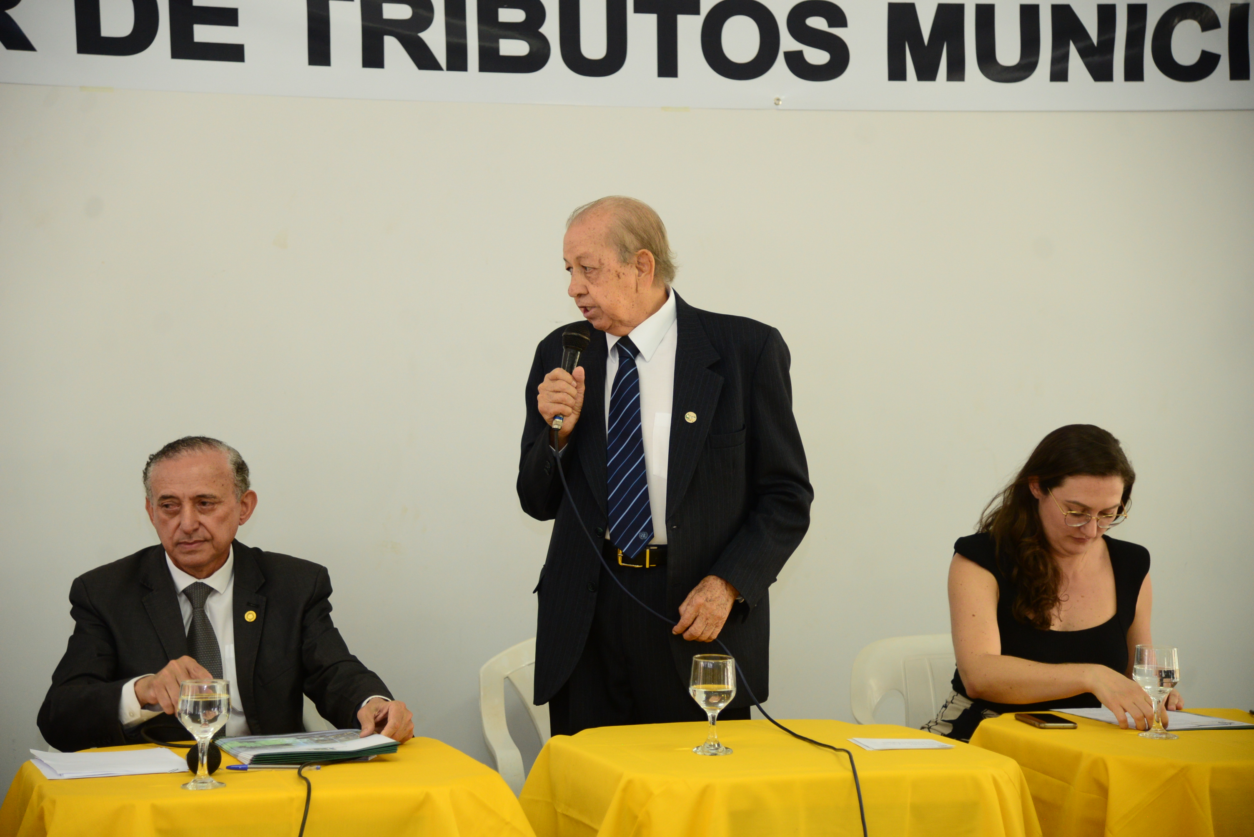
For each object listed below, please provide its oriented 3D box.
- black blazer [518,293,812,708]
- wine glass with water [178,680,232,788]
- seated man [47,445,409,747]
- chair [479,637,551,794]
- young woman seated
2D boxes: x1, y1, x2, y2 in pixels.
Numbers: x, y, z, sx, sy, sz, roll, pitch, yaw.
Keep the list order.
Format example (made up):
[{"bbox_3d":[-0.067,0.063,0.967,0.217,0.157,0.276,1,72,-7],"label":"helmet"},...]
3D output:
[{"bbox_3d":[0.068,0.152,4.770,0.550,0.760,0.380,0,0,22],"label":"black blazer"},{"bbox_3d":[-0.648,0.484,4.020,0.081,0.163,0.081,0,0,0],"label":"wine glass with water"},{"bbox_3d":[-0.665,0.657,4.430,0.640,1.250,0.780,0,0,-10],"label":"seated man"},{"bbox_3d":[-0.040,0.862,5.100,0.480,0.860,0.530,0,0,-12],"label":"chair"},{"bbox_3d":[0.830,0.648,4.880,0.520,1.270,0.800,0,0,-27],"label":"young woman seated"}]

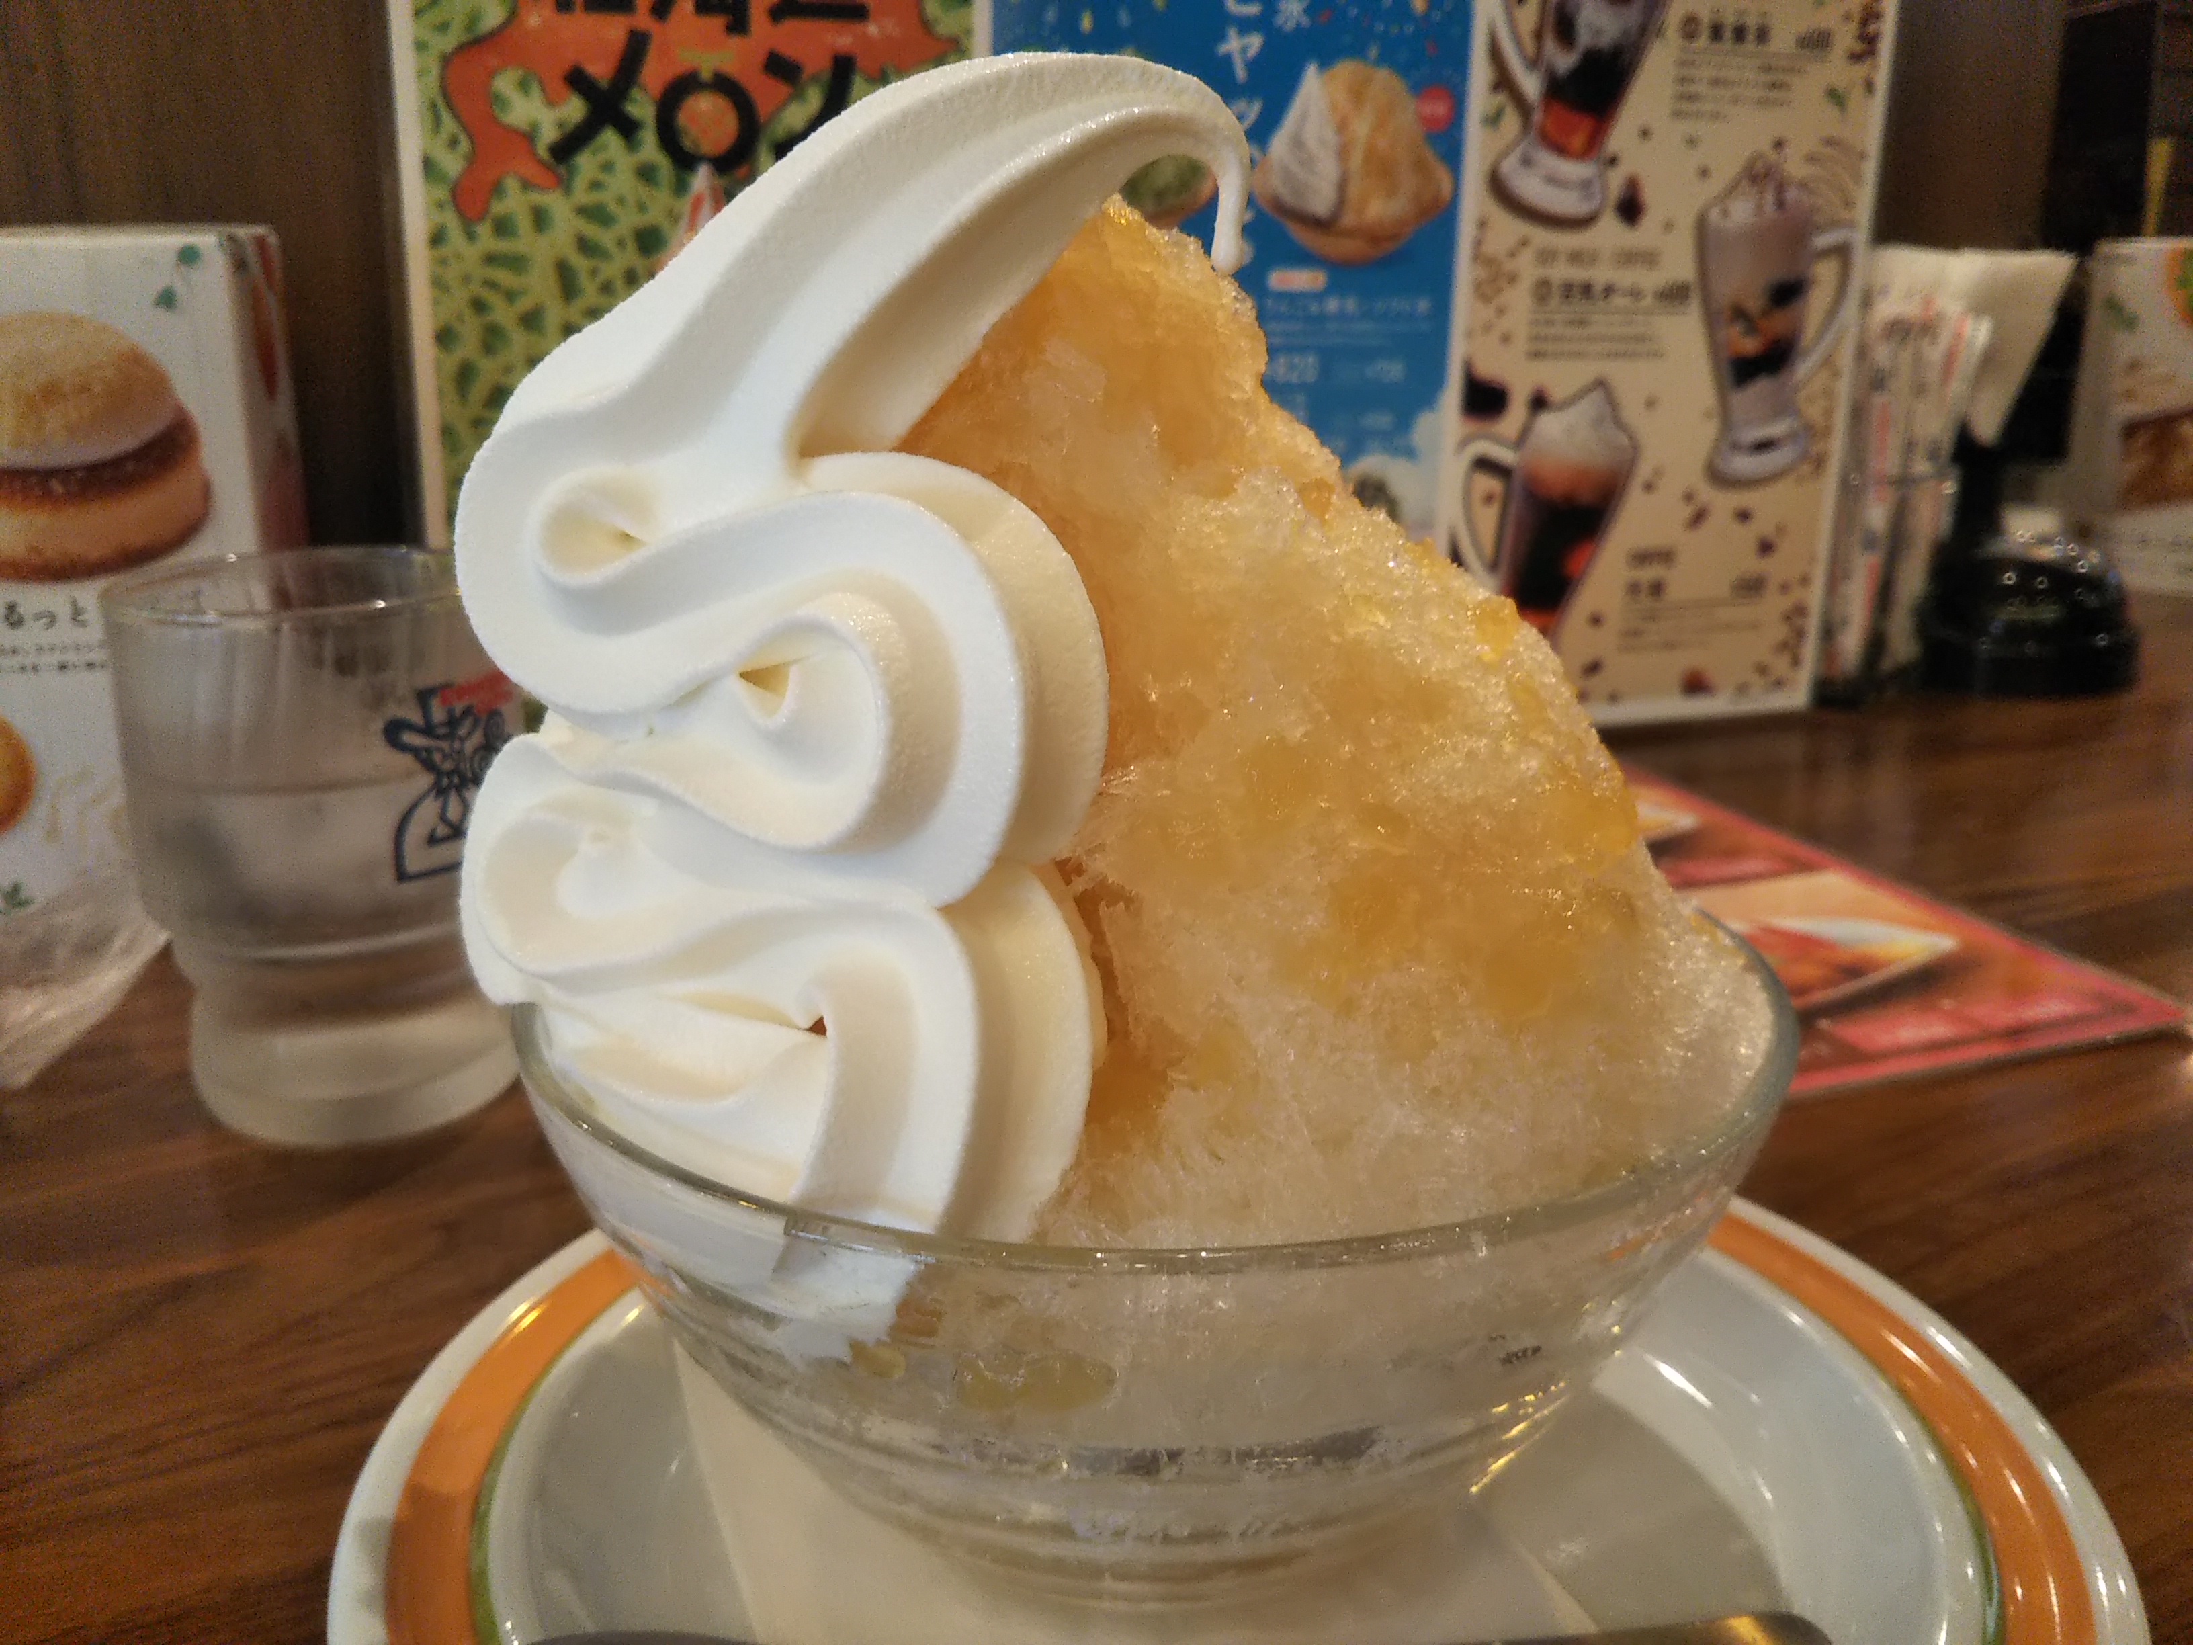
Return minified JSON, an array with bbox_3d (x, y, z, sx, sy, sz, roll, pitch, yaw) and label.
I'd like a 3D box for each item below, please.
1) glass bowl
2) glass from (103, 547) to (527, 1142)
[{"bbox_3d":[0.006,0.045,0.233,0.144,0.063,0.144,0,16,0],"label":"glass bowl"},{"bbox_3d":[-0.139,0.002,0.354,0.073,0.095,0.073,0,16,0],"label":"glass"}]

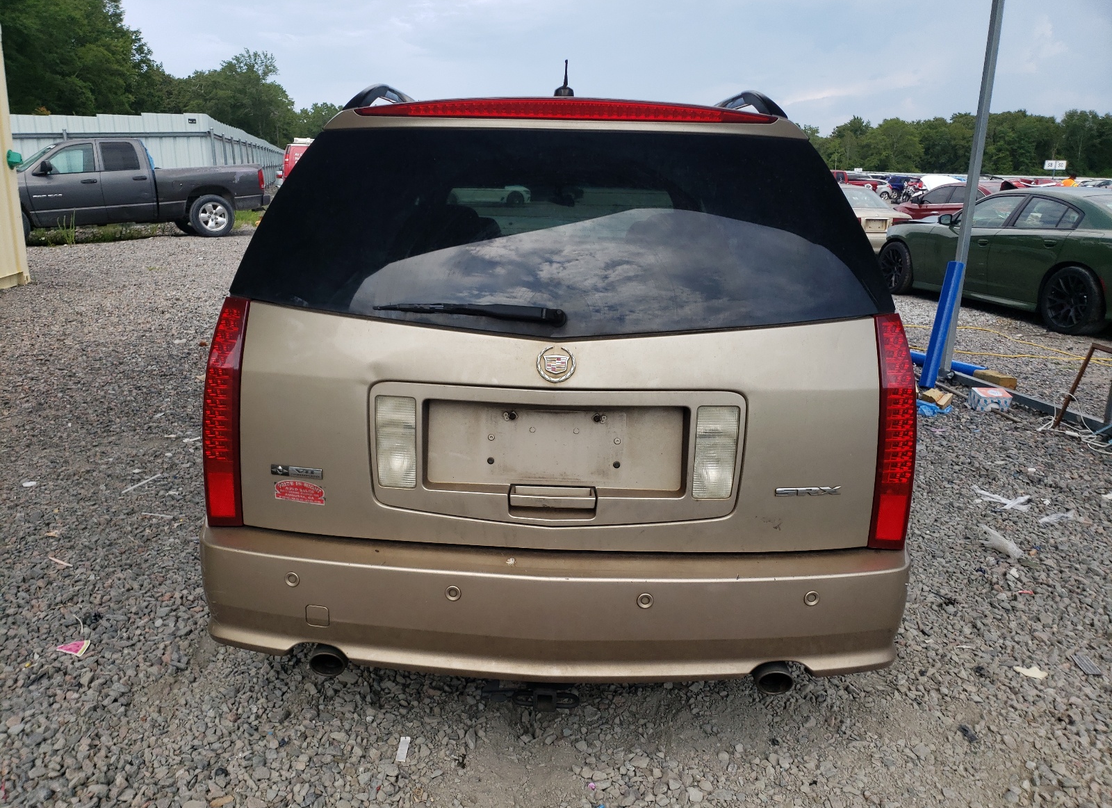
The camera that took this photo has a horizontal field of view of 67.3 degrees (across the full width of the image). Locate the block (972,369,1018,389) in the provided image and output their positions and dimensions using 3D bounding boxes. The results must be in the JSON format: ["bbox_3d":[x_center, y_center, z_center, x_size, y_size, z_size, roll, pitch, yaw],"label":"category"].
[{"bbox_3d":[3.370,-0.183,6.428,0.135,0.090,0.260,-4,17,-18],"label":"block"}]

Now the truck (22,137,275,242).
[{"bbox_3d":[-8.799,-4.214,16.518,5.785,1.910,2.020,-12,20,-31],"label":"truck"}]

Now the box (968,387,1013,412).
[{"bbox_3d":[3.046,-0.034,5.849,0.215,0.105,0.250,2,16,4],"label":"box"}]

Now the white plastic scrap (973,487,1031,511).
[{"bbox_3d":[2.235,0.468,4.152,0.260,0.030,0.250,1,16,0],"label":"white plastic scrap"}]

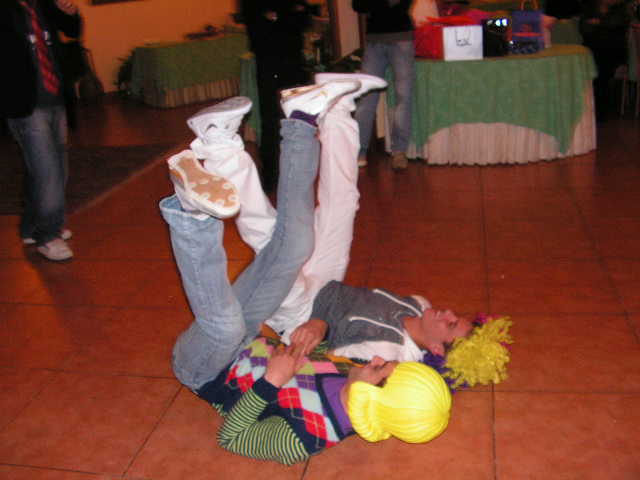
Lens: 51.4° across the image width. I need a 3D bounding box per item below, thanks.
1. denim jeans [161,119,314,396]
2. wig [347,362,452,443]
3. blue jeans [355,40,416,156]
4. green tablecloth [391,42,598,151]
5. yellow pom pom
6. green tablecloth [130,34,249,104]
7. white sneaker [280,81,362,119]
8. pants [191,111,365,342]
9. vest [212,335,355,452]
[{"bbox_3d":[-0.247,0.119,2.151,0.520,0.950,0.490,5,24,26],"label":"denim jeans"},{"bbox_3d":[0.246,0.496,2.031,0.305,0.250,0.235,5,-20,26],"label":"wig"},{"bbox_3d":[0.491,-1.060,4.987,0.420,0.870,0.320,2,23,18],"label":"blue jeans"},{"bbox_3d":[1.296,-1.083,5.086,1.540,0.730,0.950,1,22,16],"label":"green tablecloth"},{"bbox_3d":[0.541,0.384,2.270,0.220,0.210,0.220,0,22,13],"label":"yellow pom pom"},{"bbox_3d":[-1.506,-2.259,8.753,1.500,0.700,0.900,-8,22,-6],"label":"green tablecloth"},{"bbox_3d":[-0.002,-0.430,2.021,0.270,0.108,0.100,1,22,28],"label":"white sneaker"},{"bbox_3d":[-0.111,0.010,2.420,0.550,0.910,0.450,2,23,18],"label":"pants"},{"bbox_3d":[-0.131,0.495,2.159,0.480,0.220,0.400,9,26,32],"label":"vest"}]

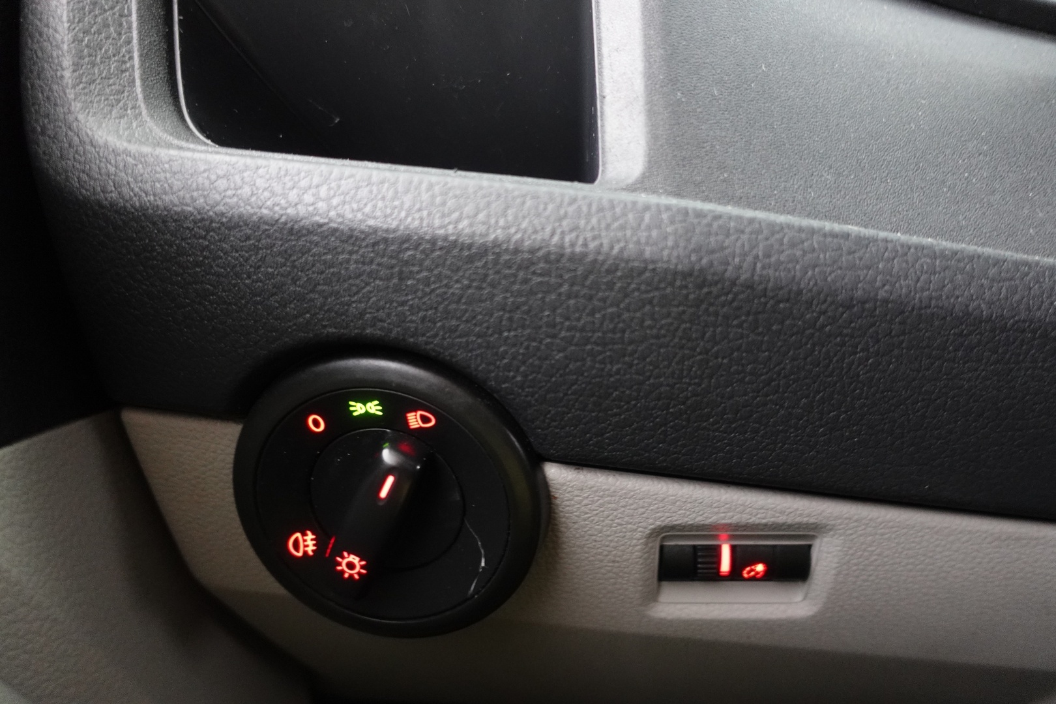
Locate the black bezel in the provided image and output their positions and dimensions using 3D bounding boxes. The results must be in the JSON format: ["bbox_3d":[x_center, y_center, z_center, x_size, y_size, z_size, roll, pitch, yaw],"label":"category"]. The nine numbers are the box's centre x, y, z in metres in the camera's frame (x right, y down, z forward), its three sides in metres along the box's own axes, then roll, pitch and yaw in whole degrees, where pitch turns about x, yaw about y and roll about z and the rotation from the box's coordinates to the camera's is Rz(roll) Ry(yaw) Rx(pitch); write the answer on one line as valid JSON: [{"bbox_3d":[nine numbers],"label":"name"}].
[{"bbox_3d":[-0.037,0.040,0.172,0.079,0.079,0.022,-1,17,8],"label":"black bezel"}]

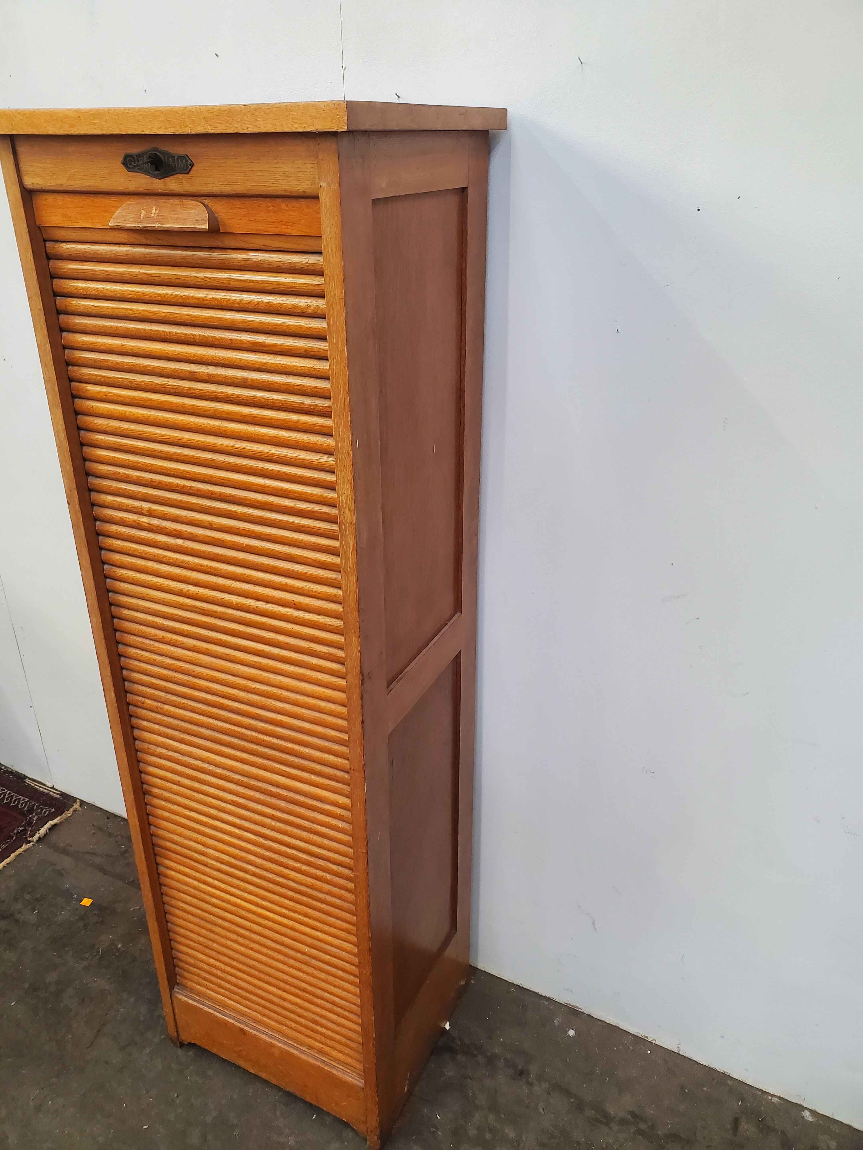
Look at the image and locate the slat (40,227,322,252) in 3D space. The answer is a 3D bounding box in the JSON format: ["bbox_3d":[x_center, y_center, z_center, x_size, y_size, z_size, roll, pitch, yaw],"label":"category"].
[{"bbox_3d":[-0.250,-0.328,0.843,0.358,0.014,0.013,12,28,23],"label":"slat"}]

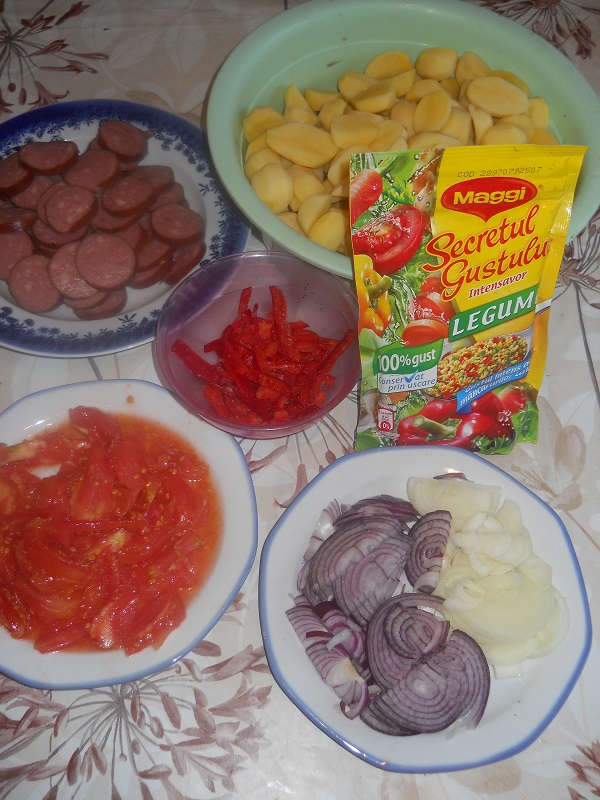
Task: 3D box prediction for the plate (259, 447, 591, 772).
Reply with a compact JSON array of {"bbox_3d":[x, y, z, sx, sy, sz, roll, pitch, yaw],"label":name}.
[{"bbox_3d":[0.078,0.127,0.548,0.205,0.023,0.205,-3,62,-2],"label":"plate"}]

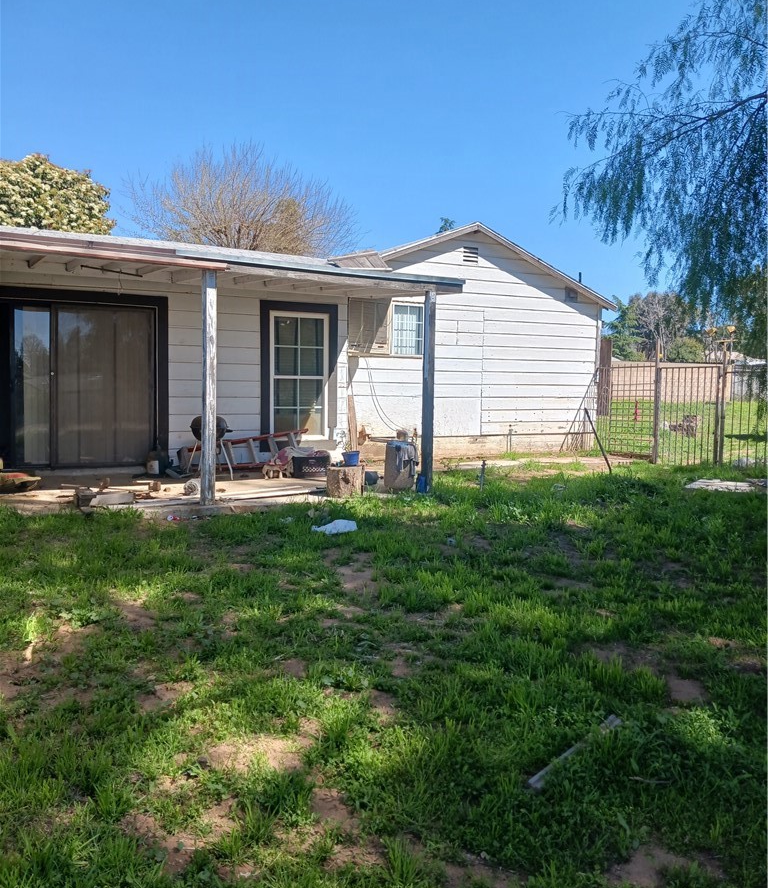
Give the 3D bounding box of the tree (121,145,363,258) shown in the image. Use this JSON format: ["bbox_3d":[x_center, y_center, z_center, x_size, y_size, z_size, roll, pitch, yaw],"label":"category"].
[{"bbox_3d":[-4.143,-4.633,23.361,7.020,8.290,7.020,0,4,-10],"label":"tree"}]

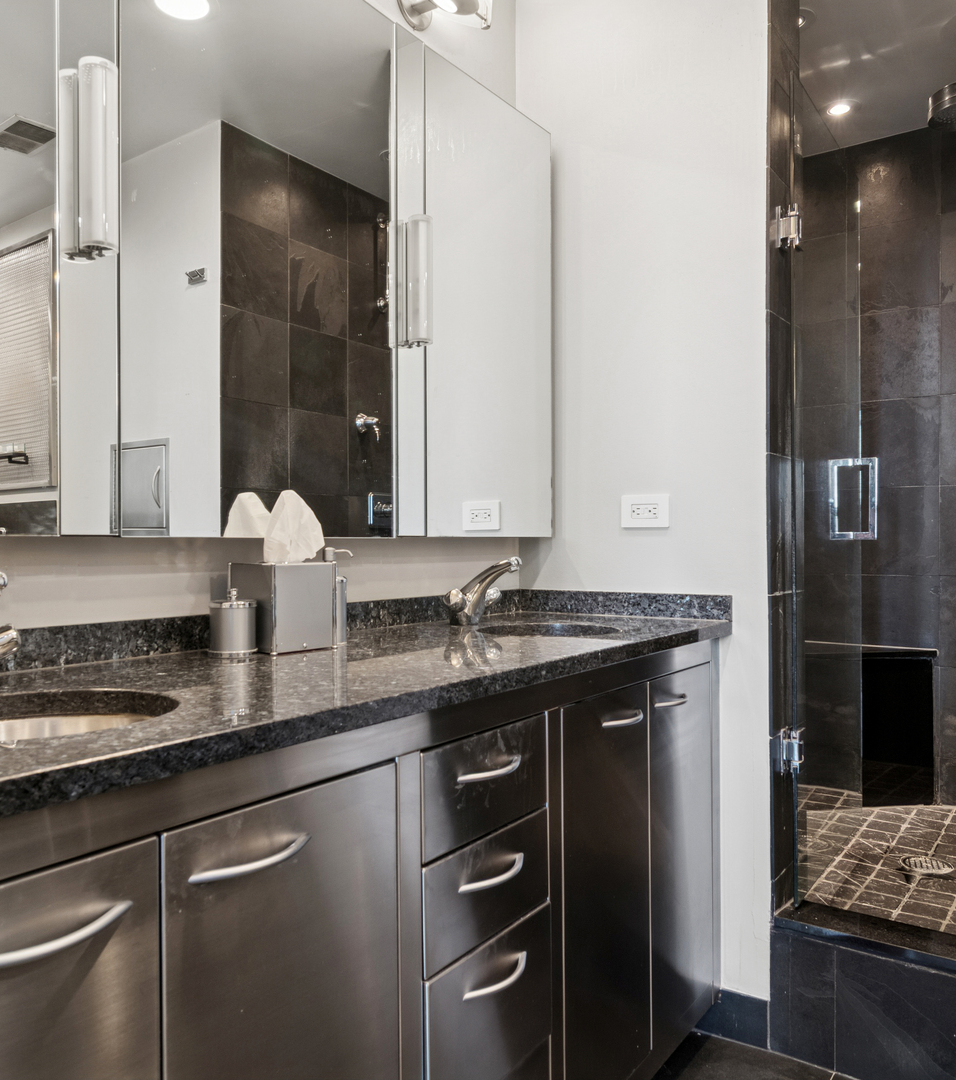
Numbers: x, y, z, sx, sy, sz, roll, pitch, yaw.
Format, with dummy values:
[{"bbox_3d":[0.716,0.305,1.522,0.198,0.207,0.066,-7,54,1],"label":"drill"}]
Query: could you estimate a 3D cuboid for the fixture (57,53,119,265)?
[{"bbox_3d":[-0.514,-0.518,1.097,0.056,0.255,0.047,0,0,38],"label":"fixture"}]

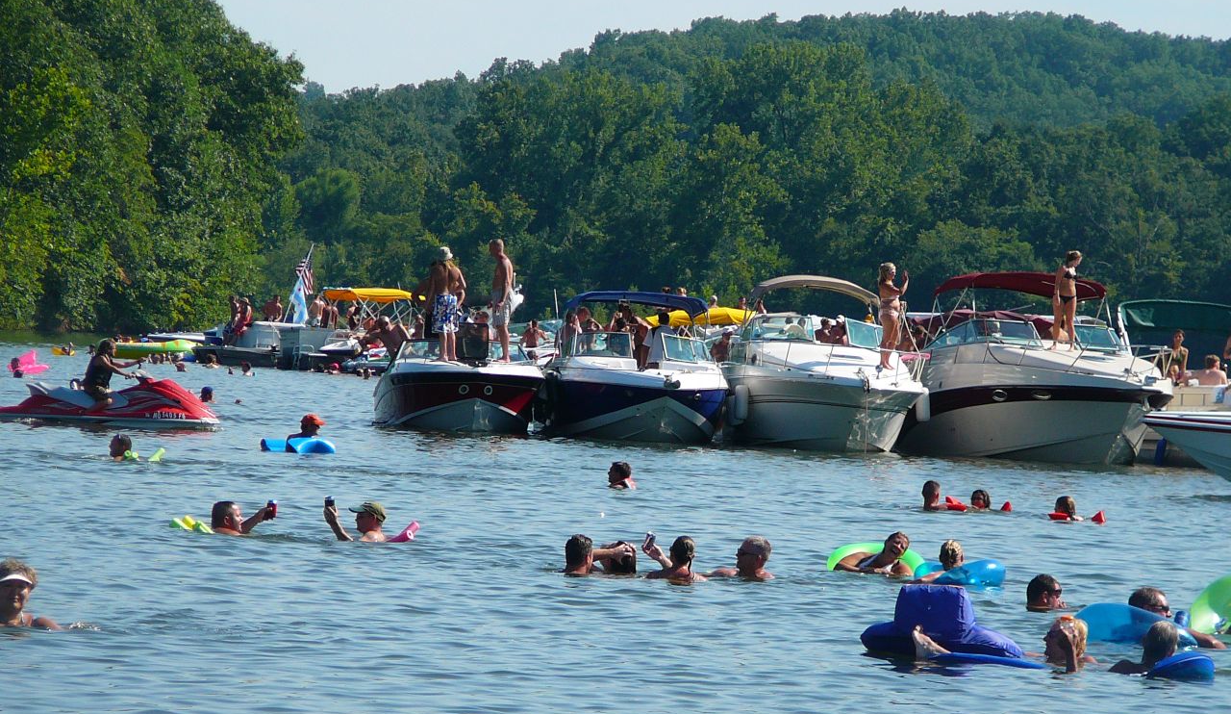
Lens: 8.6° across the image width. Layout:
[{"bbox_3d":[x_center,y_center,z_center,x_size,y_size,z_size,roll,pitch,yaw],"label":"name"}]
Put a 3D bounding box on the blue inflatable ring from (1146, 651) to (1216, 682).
[{"bbox_3d":[3.082,1.690,44.500,0.400,0.190,0.450,3,0,0],"label":"blue inflatable ring"}]

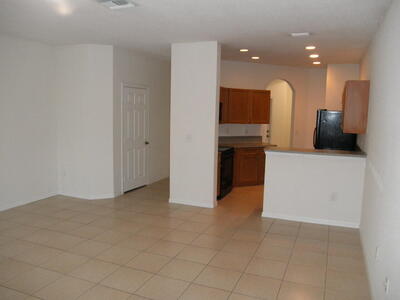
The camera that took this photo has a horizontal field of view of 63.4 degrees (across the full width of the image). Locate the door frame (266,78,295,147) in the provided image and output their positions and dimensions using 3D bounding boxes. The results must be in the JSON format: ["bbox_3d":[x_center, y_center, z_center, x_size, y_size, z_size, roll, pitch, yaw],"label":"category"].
[{"bbox_3d":[1.873,-0.486,7.793,0.790,2.400,0.150,-1,7,-16],"label":"door frame"}]

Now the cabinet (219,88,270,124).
[{"bbox_3d":[1.009,-0.989,7.382,1.150,0.760,0.330,-1,7,-21],"label":"cabinet"}]

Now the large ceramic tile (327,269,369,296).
[{"bbox_3d":[1.424,1.285,3.135,0.397,0.012,0.397,4,7,22],"label":"large ceramic tile"}]

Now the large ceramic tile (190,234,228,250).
[{"bbox_3d":[0.122,1.166,4.090,0.397,0.012,0.397,4,7,22],"label":"large ceramic tile"}]

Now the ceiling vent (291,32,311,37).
[{"bbox_3d":[1.430,-1.644,4.604,0.255,0.020,0.150,4,7,22],"label":"ceiling vent"}]

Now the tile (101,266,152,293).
[{"bbox_3d":[-0.700,1.244,3.108,0.403,0.012,0.403,3,7,23],"label":"tile"}]

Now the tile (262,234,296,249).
[{"bbox_3d":[1.008,1.148,4.115,0.403,0.012,0.403,3,7,23],"label":"tile"}]

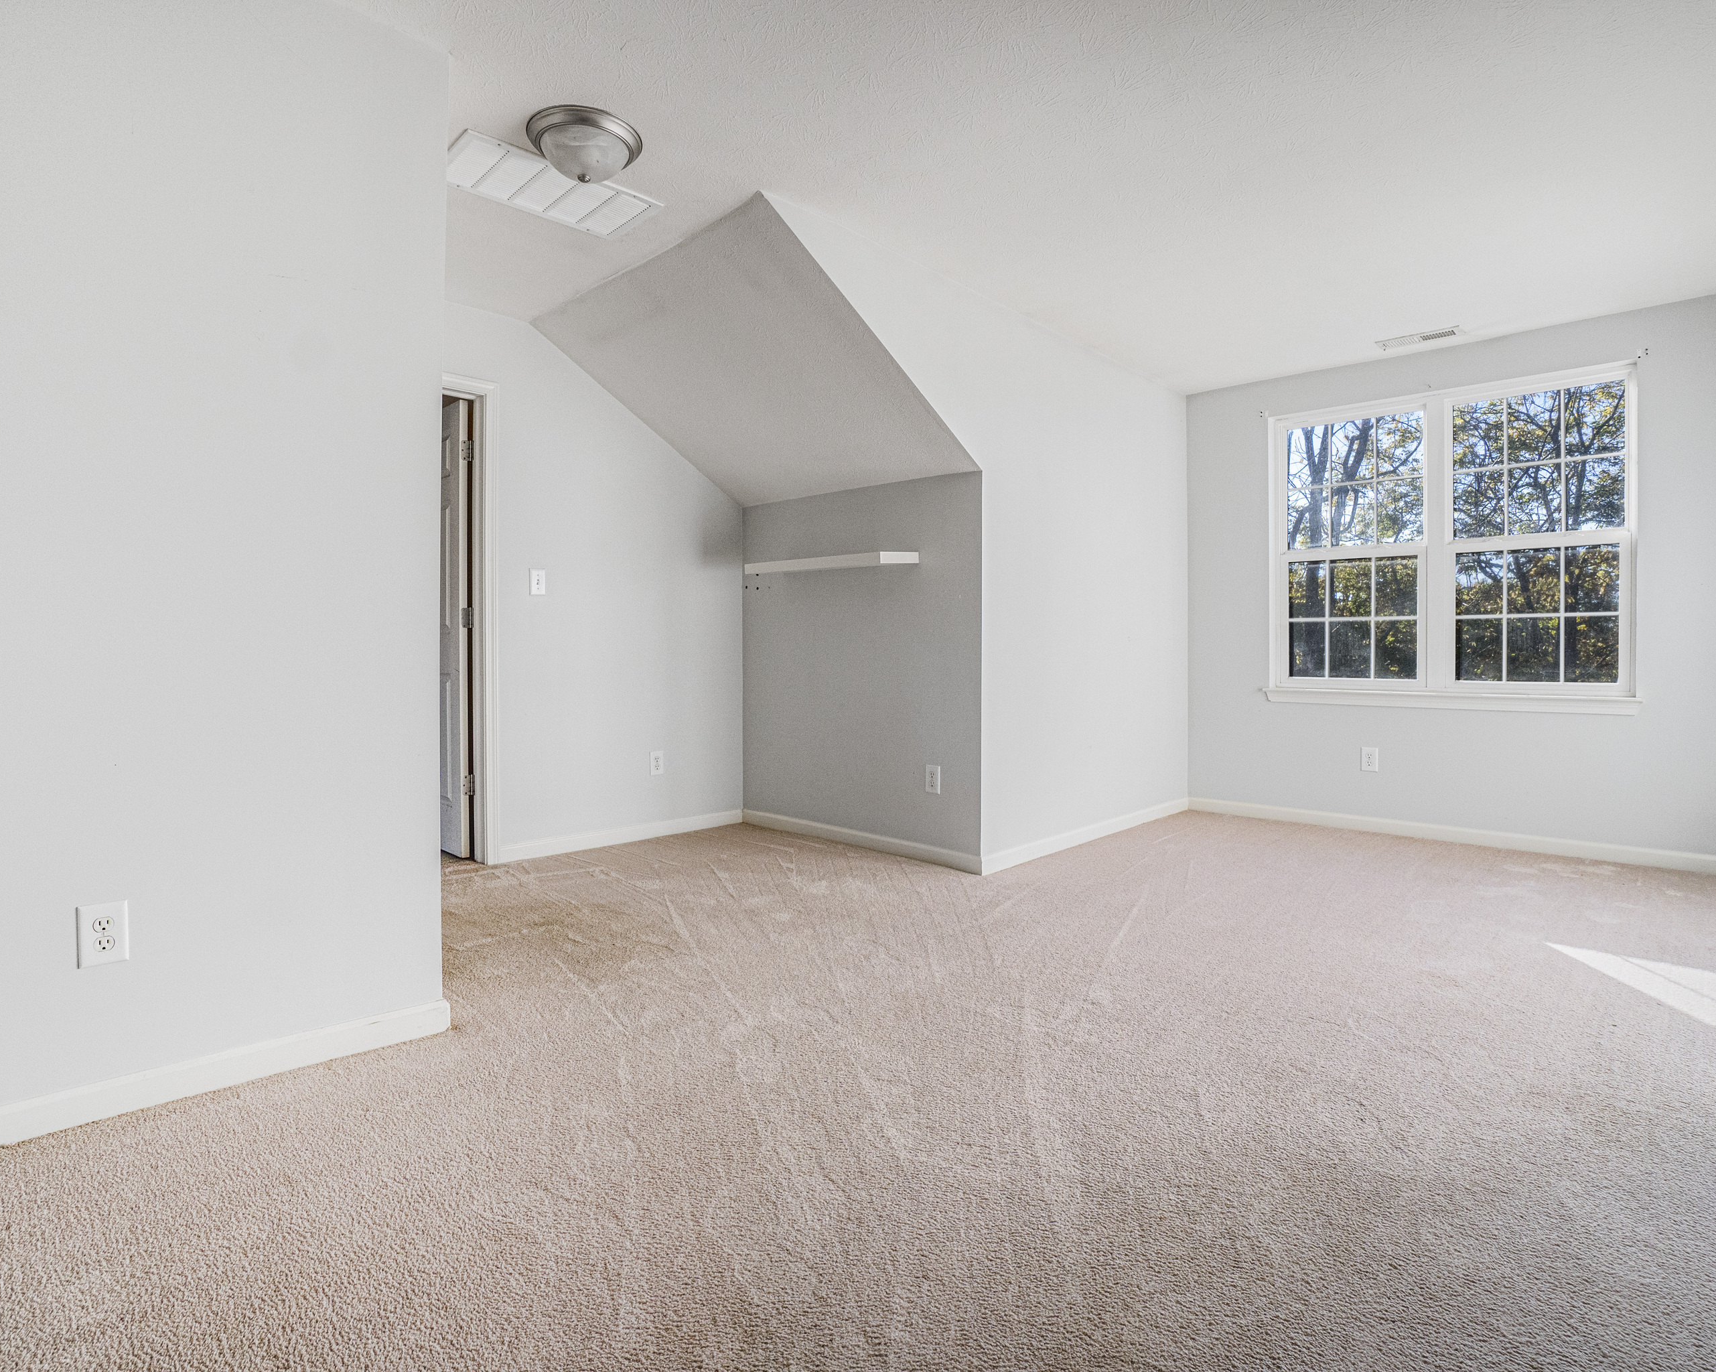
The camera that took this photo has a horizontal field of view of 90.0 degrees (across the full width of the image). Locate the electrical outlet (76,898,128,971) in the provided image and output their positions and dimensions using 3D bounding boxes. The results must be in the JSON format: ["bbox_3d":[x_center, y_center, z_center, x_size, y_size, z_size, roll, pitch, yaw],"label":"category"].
[{"bbox_3d":[-1.479,0.486,1.683,0.075,0.118,0.012,-2,3,-43],"label":"electrical outlet"}]

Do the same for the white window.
[{"bbox_3d":[2.857,-0.667,4.269,1.500,1.540,0.110,2,3,41],"label":"white window"}]

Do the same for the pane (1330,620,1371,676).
[{"bbox_3d":[2.607,-0.191,4.540,0.204,0.305,0.015,2,3,41],"label":"pane"}]

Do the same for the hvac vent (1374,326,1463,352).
[{"bbox_3d":[2.653,-1.633,4.047,0.340,0.020,0.140,2,3,41],"label":"hvac vent"}]

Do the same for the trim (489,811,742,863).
[{"bbox_3d":[-1.123,0.734,4.288,1.312,0.074,0.015,-2,3,-44],"label":"trim"}]

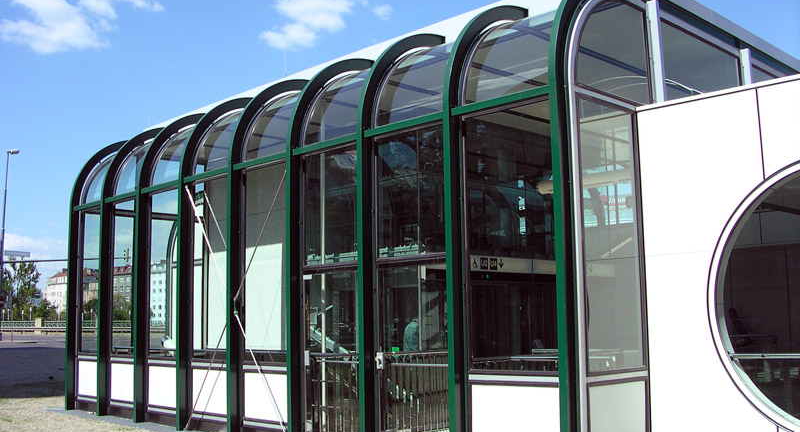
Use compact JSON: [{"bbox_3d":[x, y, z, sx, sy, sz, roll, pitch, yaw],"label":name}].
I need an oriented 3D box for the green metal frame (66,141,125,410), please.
[{"bbox_3d":[-5.833,1.070,16.933,1.502,5.491,0.107,6,-10,-44],"label":"green metal frame"}]

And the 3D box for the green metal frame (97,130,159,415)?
[{"bbox_3d":[-4.864,0.932,15.907,1.502,5.491,0.107,6,-10,-44],"label":"green metal frame"}]

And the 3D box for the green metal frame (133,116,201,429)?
[{"bbox_3d":[-3.889,0.793,14.886,1.502,5.491,0.107,6,-10,-44],"label":"green metal frame"}]

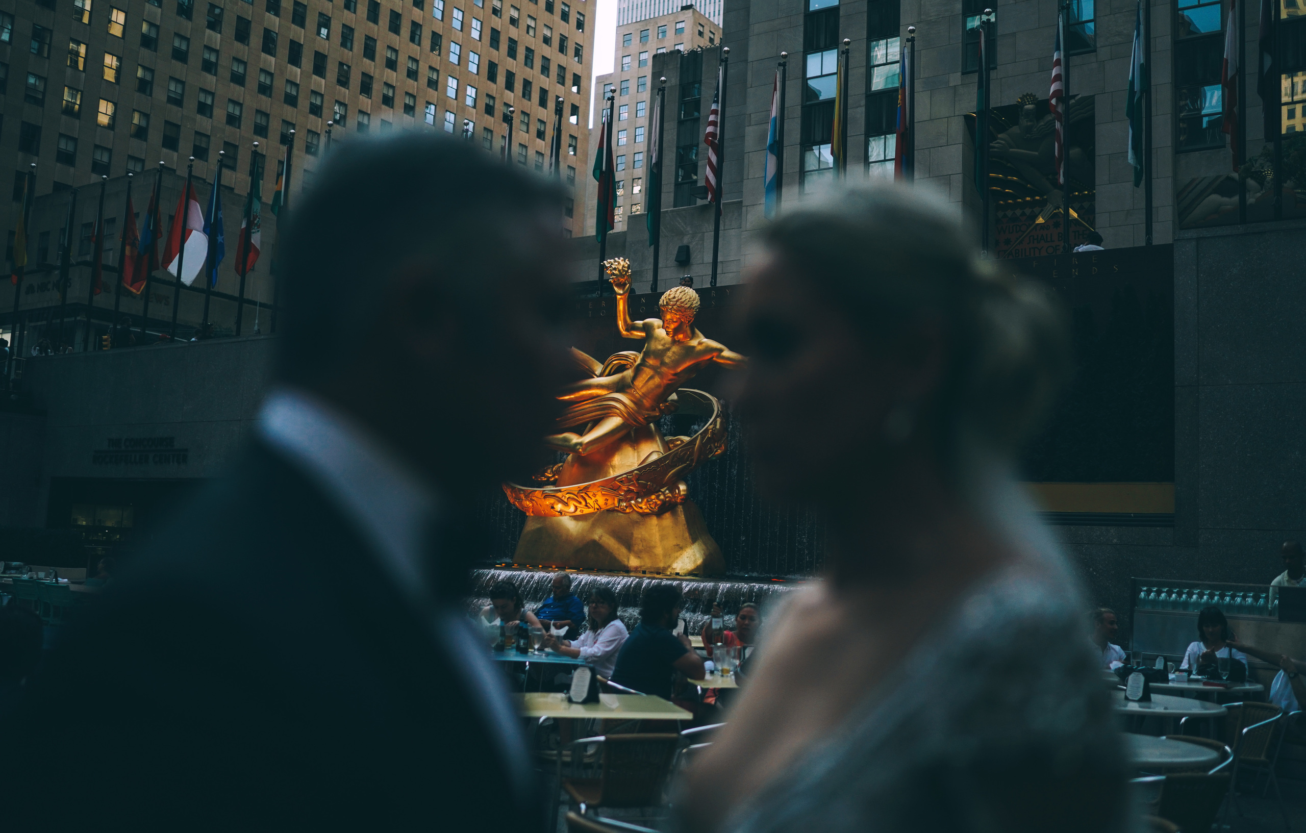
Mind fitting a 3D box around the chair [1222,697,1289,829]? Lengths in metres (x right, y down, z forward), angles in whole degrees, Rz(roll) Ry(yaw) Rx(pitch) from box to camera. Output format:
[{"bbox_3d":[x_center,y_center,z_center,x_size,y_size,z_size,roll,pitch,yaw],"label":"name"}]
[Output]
[{"bbox_3d":[3.896,2.313,8.514,0.570,0.770,0.570,5,-7,-18],"label":"chair"}]

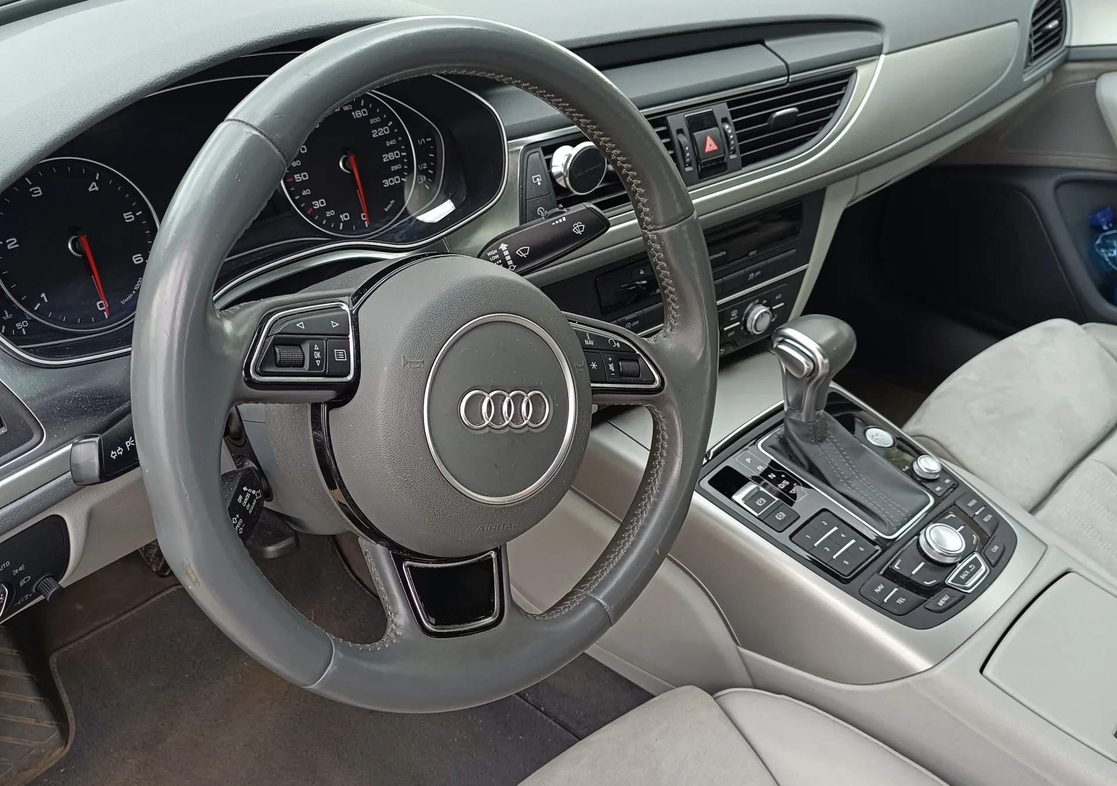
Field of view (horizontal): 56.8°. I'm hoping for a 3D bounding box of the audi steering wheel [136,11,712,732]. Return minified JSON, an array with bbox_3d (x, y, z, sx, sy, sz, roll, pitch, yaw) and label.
[{"bbox_3d":[-0.059,-0.014,0.589,0.375,0.375,0.100,1,4,-41],"label":"audi steering wheel"}]

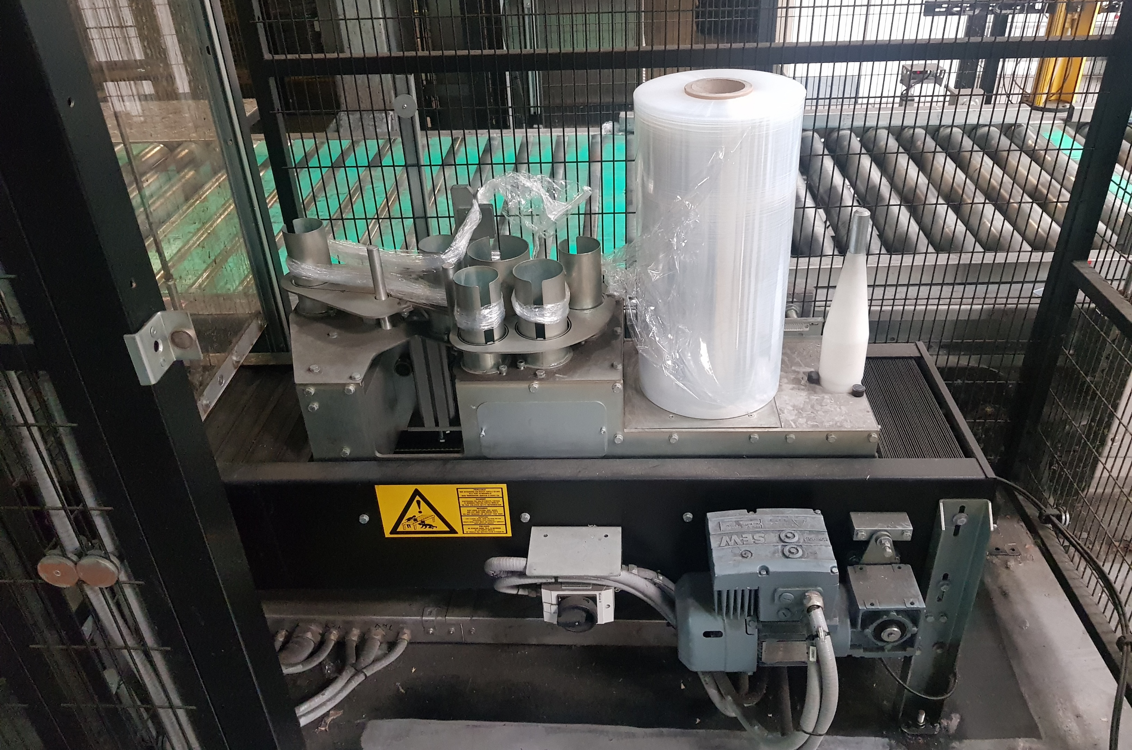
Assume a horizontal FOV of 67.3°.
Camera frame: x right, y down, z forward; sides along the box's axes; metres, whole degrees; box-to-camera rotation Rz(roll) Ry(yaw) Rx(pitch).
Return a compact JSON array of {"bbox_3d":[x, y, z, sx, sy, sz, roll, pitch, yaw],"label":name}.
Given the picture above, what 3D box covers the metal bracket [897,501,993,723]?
[{"bbox_3d":[0.640,0.428,1.452,0.073,0.520,0.045,0,31,5],"label":"metal bracket"}]

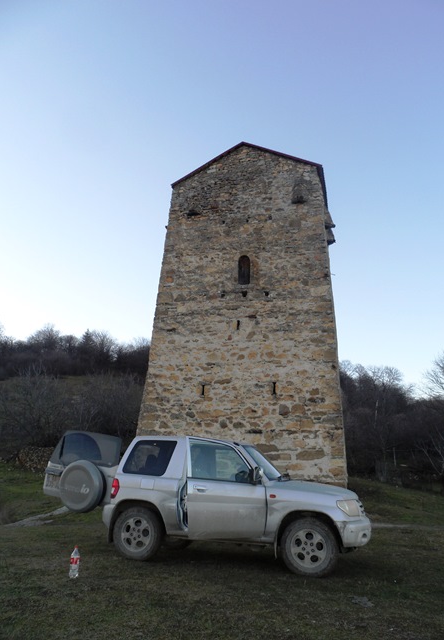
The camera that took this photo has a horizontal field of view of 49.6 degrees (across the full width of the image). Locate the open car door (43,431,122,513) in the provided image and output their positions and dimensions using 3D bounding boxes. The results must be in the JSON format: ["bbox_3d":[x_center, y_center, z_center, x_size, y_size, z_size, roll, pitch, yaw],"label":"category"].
[{"bbox_3d":[-2.050,2.184,7.128,1.300,1.080,0.430,1,-17,25],"label":"open car door"}]

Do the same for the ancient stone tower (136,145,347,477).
[{"bbox_3d":[1.452,0.324,20.056,7.155,13.922,6.800,-3,-18,16],"label":"ancient stone tower"}]

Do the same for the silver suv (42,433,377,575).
[{"bbox_3d":[-0.281,2.604,7.133,4.630,1.700,1.800,-3,-19,15],"label":"silver suv"}]

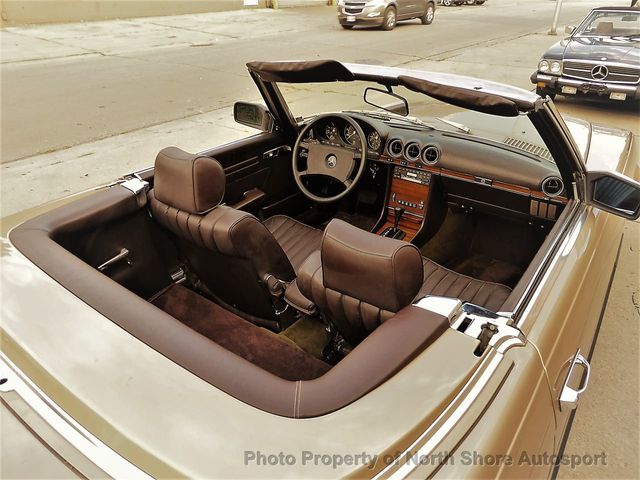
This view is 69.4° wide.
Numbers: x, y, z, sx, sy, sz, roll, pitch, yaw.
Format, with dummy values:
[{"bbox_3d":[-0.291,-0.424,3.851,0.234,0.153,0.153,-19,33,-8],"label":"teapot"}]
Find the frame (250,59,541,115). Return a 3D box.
[{"bbox_3d":[0.205,-0.543,1.642,1.140,0.130,0.250,20,35,31],"label":"frame"}]

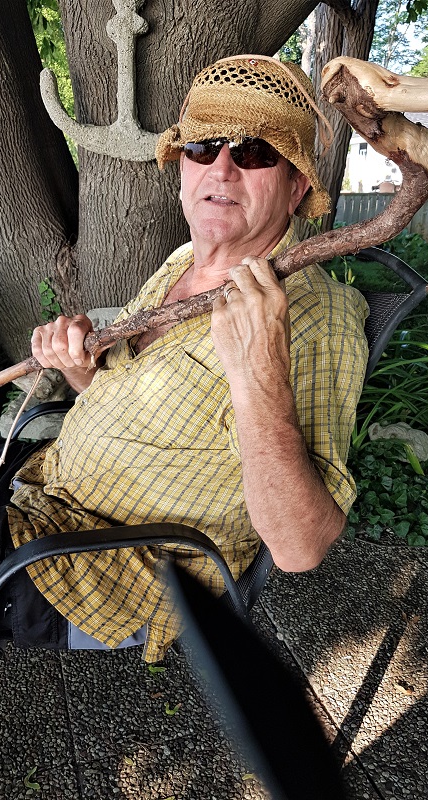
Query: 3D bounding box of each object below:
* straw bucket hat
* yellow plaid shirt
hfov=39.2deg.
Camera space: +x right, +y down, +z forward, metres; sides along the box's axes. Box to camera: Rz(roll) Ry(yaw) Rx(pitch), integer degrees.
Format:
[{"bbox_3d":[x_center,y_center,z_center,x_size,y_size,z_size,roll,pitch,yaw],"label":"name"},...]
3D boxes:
[{"bbox_3d":[0.045,-0.392,0.900,0.250,0.190,0.280,13,8,24],"label":"straw bucket hat"},{"bbox_3d":[-0.045,0.045,1.000,0.370,0.710,0.540,14,8,-35],"label":"yellow plaid shirt"}]

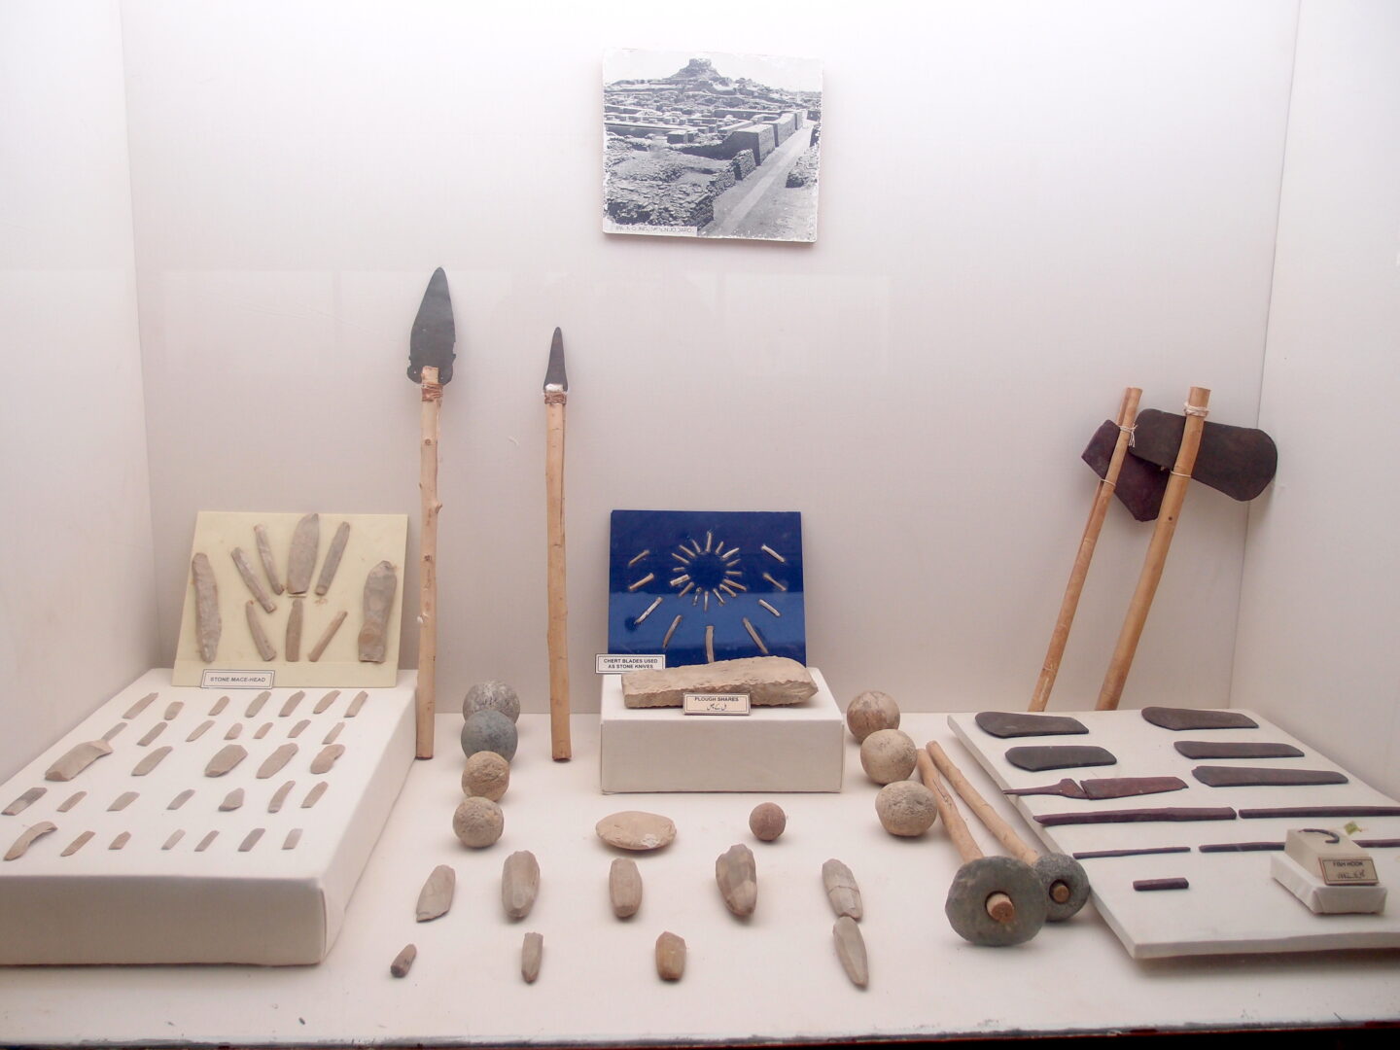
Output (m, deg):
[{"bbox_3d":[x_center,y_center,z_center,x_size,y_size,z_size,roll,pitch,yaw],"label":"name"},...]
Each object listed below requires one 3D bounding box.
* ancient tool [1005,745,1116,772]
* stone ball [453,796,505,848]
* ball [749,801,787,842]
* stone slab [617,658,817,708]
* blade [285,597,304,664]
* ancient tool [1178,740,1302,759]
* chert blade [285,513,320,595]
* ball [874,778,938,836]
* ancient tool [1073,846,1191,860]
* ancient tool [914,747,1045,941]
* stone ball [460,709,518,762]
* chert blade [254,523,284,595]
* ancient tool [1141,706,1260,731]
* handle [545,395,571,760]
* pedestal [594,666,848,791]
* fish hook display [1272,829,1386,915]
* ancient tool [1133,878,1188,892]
[{"bbox_3d":[0.427,0.274,1.332,0.123,0.006,0.057,-1,10,-9],"label":"ancient tool"},{"bbox_3d":[-0.252,0.338,1.288,0.057,0.057,0.057,0,10,-4],"label":"stone ball"},{"bbox_3d":[0.078,0.346,1.320,0.045,0.044,0.045,1,10,0],"label":"ball"},{"bbox_3d":[0.022,0.188,1.357,0.230,0.032,0.100,0,10,-3],"label":"stone slab"},{"bbox_3d":[-0.571,0.148,1.598,0.021,0.089,0.007,0,-20,-5],"label":"blade"},{"bbox_3d":[0.650,0.271,1.369,0.147,0.006,0.042,0,10,-5],"label":"ancient tool"},{"bbox_3d":[-0.574,0.040,1.634,0.039,0.122,0.011,7,-20,-2],"label":"chert blade"},{"bbox_3d":[0.215,0.294,1.177,0.064,0.059,0.062,1,10,0],"label":"ball"},{"bbox_3d":[0.417,0.316,1.089,0.119,0.004,0.005,-1,10,-9],"label":"ancient tool"},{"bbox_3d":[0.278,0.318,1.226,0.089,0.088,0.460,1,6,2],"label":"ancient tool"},{"bbox_3d":[-0.251,0.253,1.349,0.068,0.067,0.068,0,10,-3],"label":"stone ball"},{"bbox_3d":[-0.620,0.049,1.629,0.015,0.112,0.008,-20,-17,-11],"label":"chert blade"},{"bbox_3d":[0.692,0.271,1.563,0.145,0.009,0.086,2,10,4],"label":"ancient tool"},{"bbox_3d":[-0.198,0.063,1.593,0.028,0.519,0.027,-1,-6,-4],"label":"handle"},{"bbox_3d":[0.022,0.278,1.550,0.305,0.098,0.213,0,10,-4],"label":"pedestal"},{"bbox_3d":[0.649,0.358,1.174,0.075,0.053,0.080,0,10,-4],"label":"fish hook display"},{"bbox_3d":[0.418,0.326,1.024,0.052,0.006,0.008,-1,10,-12],"label":"ancient tool"}]

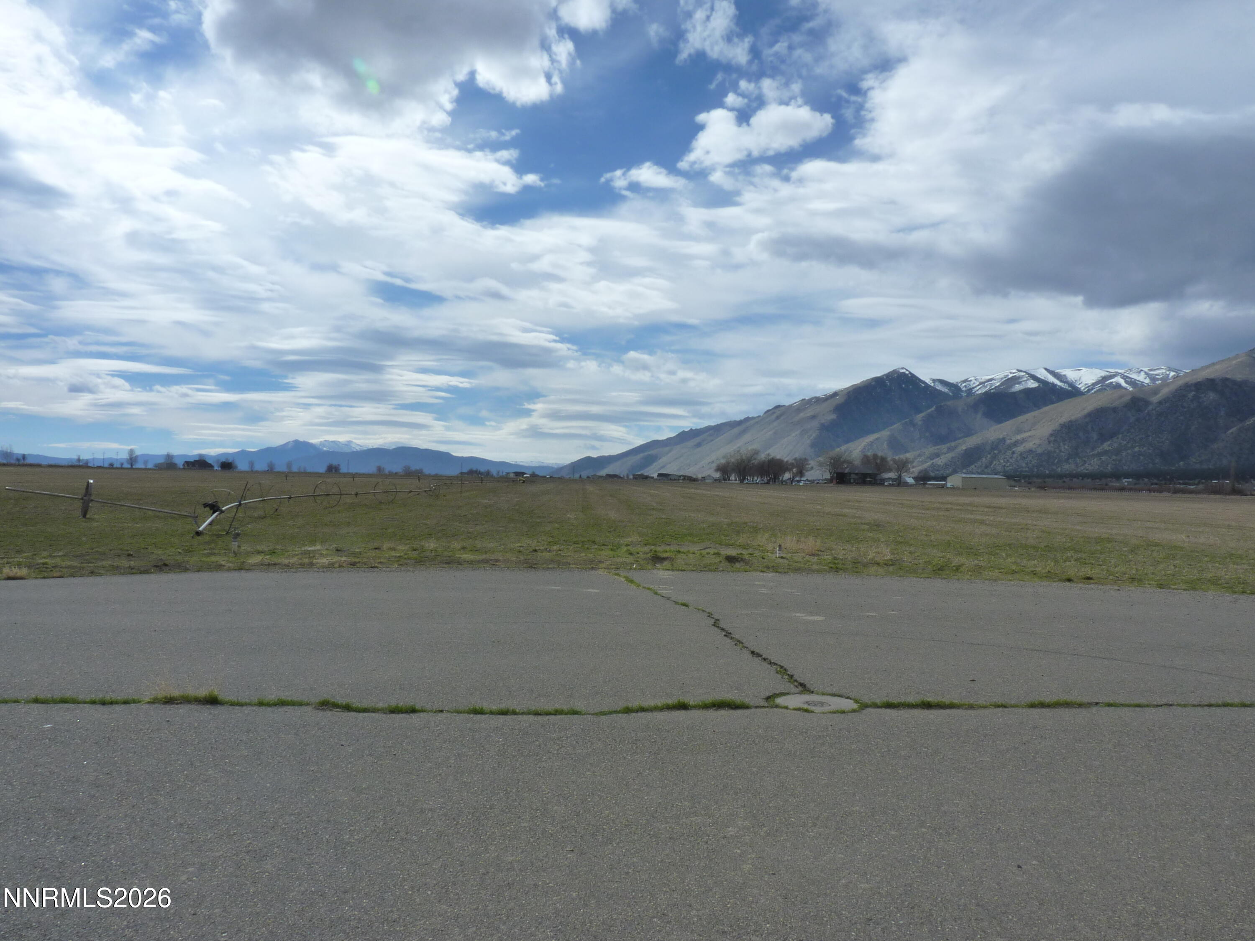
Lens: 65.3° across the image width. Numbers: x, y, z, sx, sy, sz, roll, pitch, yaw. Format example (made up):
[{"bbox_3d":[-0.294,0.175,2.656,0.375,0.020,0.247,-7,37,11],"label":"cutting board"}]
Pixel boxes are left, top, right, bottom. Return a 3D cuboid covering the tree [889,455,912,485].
[{"bbox_3d":[103.210,-0.190,370.000,8.720,11.860,8.110,1,0,0],"label":"tree"}]

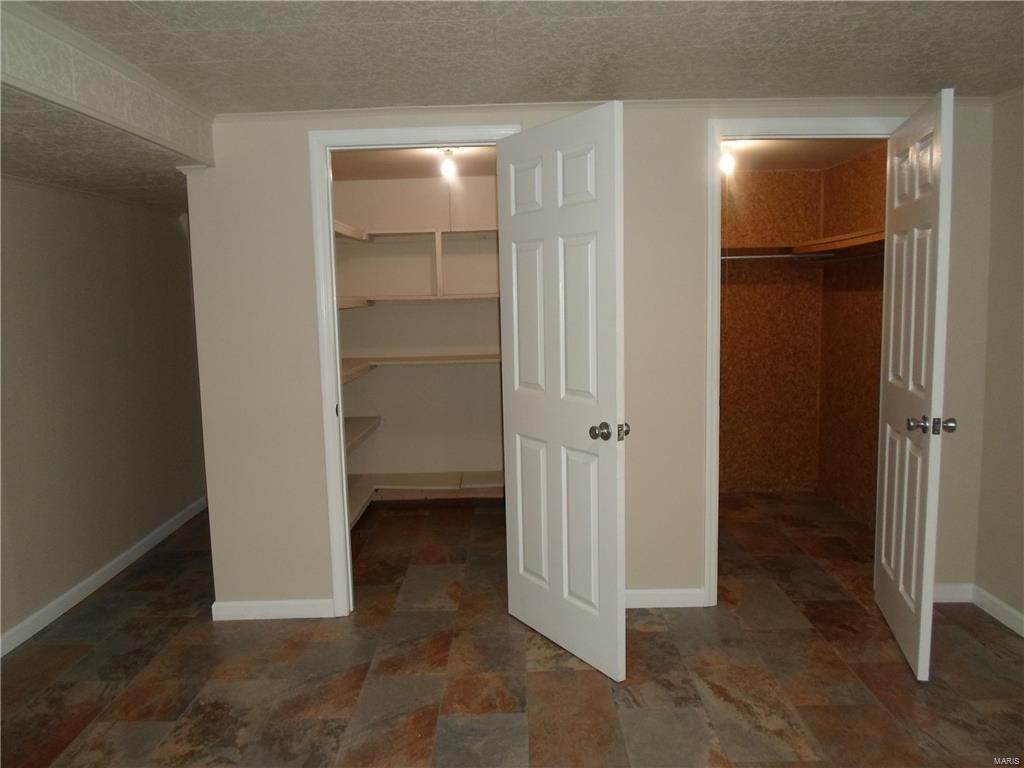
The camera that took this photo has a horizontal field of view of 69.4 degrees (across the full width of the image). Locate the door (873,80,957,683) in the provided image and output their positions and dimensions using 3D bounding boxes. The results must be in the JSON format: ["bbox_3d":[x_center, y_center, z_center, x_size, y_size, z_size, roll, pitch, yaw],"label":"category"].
[{"bbox_3d":[1.549,0.008,2.896,0.042,2.042,0.749,0,7,15],"label":"door"}]

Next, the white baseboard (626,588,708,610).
[{"bbox_3d":[0.476,0.980,3.341,0.789,0.086,0.018,-1,6,0],"label":"white baseboard"}]

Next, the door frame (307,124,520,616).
[{"bbox_3d":[-0.383,-0.021,3.271,0.883,2.128,0.111,-1,6,0],"label":"door frame"}]

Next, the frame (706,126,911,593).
[{"bbox_3d":[1.288,-0.064,3.282,0.882,2.138,0.111,-1,6,0],"label":"frame"}]

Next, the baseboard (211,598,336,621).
[{"bbox_3d":[-1.073,1.014,3.330,0.543,0.088,0.018,-1,6,0],"label":"baseboard"}]

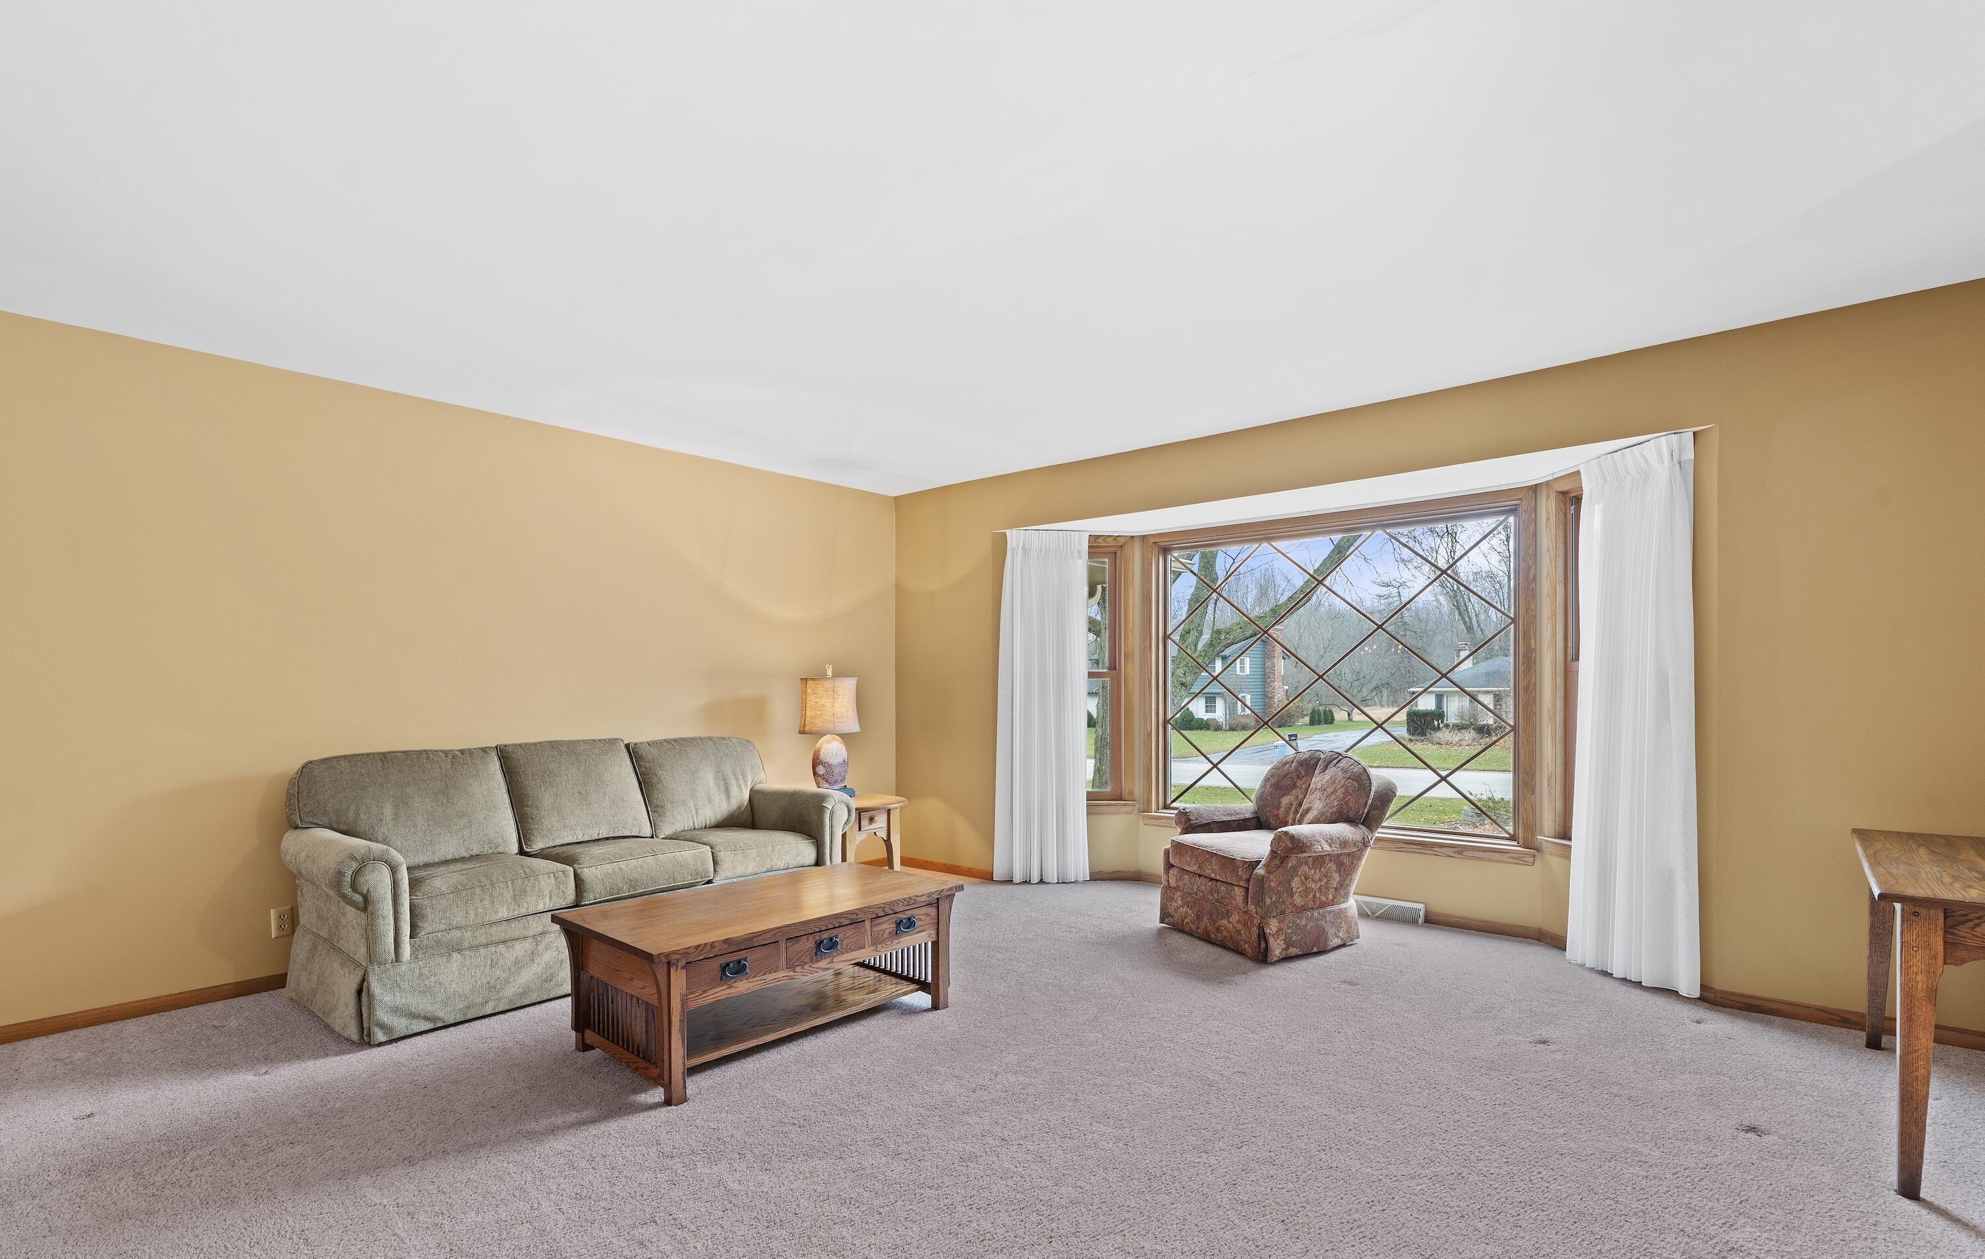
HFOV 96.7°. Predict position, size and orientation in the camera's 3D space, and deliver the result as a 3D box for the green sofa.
[{"bbox_3d":[-1.718,0.975,3.913,0.910,0.920,2.130,-3,-5,41],"label":"green sofa"}]

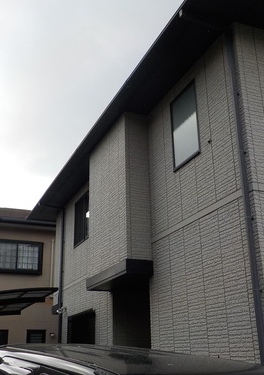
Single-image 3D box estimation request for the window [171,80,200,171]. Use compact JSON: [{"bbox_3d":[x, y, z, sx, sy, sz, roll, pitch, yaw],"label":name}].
[{"bbox_3d":[0.796,-0.927,6.610,0.090,1.190,0.780,7,-21,-21],"label":"window"}]

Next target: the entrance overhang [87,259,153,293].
[{"bbox_3d":[-0.271,1.643,7.919,0.480,0.250,2.200,7,-21,-21],"label":"entrance overhang"}]

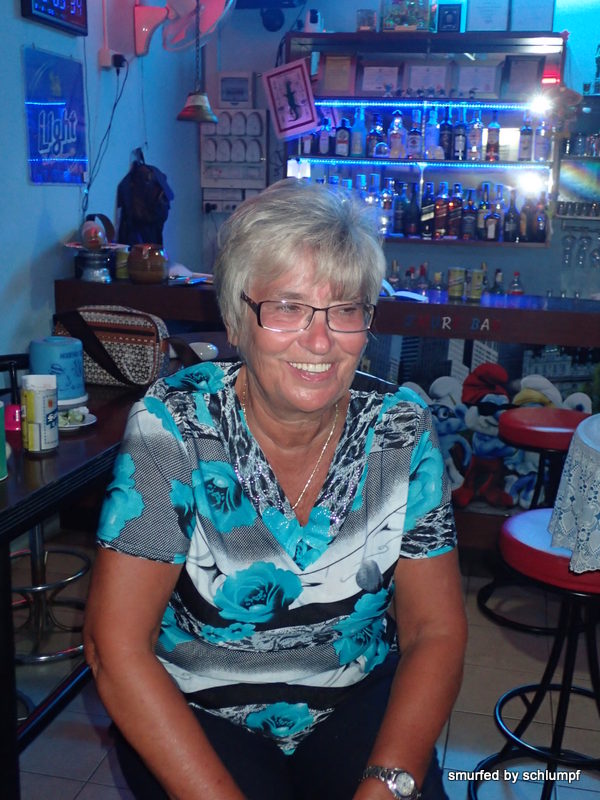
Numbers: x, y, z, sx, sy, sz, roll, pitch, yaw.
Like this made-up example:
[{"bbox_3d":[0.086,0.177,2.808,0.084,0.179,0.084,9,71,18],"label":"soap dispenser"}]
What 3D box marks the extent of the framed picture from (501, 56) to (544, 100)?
[{"bbox_3d":[1.181,-1.698,4.892,0.207,0.230,0.020,4,8,12],"label":"framed picture"}]

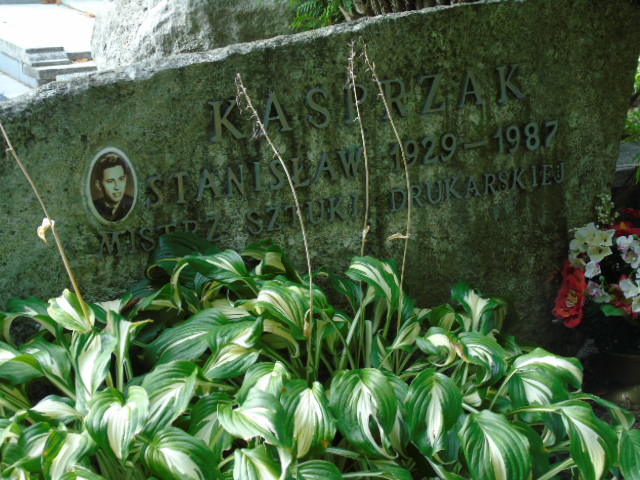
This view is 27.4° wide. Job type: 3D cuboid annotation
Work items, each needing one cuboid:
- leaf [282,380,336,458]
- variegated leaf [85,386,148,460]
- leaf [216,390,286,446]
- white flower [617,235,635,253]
[{"bbox_3d":[-0.014,0.245,1.790,0.071,0.089,0.070,-2,17,5],"label":"leaf"},{"bbox_3d":[-0.284,0.257,1.840,0.084,0.105,0.042,-3,-16,-1],"label":"variegated leaf"},{"bbox_3d":[-0.103,0.268,1.970,0.098,0.074,0.070,-4,20,0],"label":"leaf"},{"bbox_3d":[0.538,0.006,2.310,0.031,0.031,0.016,2,24,5],"label":"white flower"}]

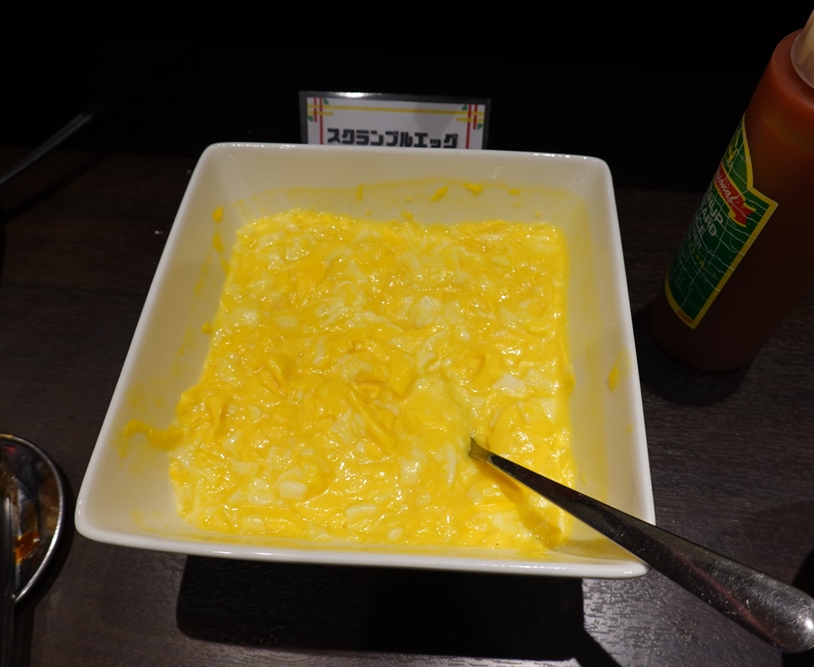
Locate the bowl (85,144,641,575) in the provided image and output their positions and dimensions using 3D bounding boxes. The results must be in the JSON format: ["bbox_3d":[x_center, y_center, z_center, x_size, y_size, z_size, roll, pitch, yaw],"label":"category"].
[{"bbox_3d":[-0.010,0.015,0.344,0.224,0.084,0.224,3,56,3],"label":"bowl"}]

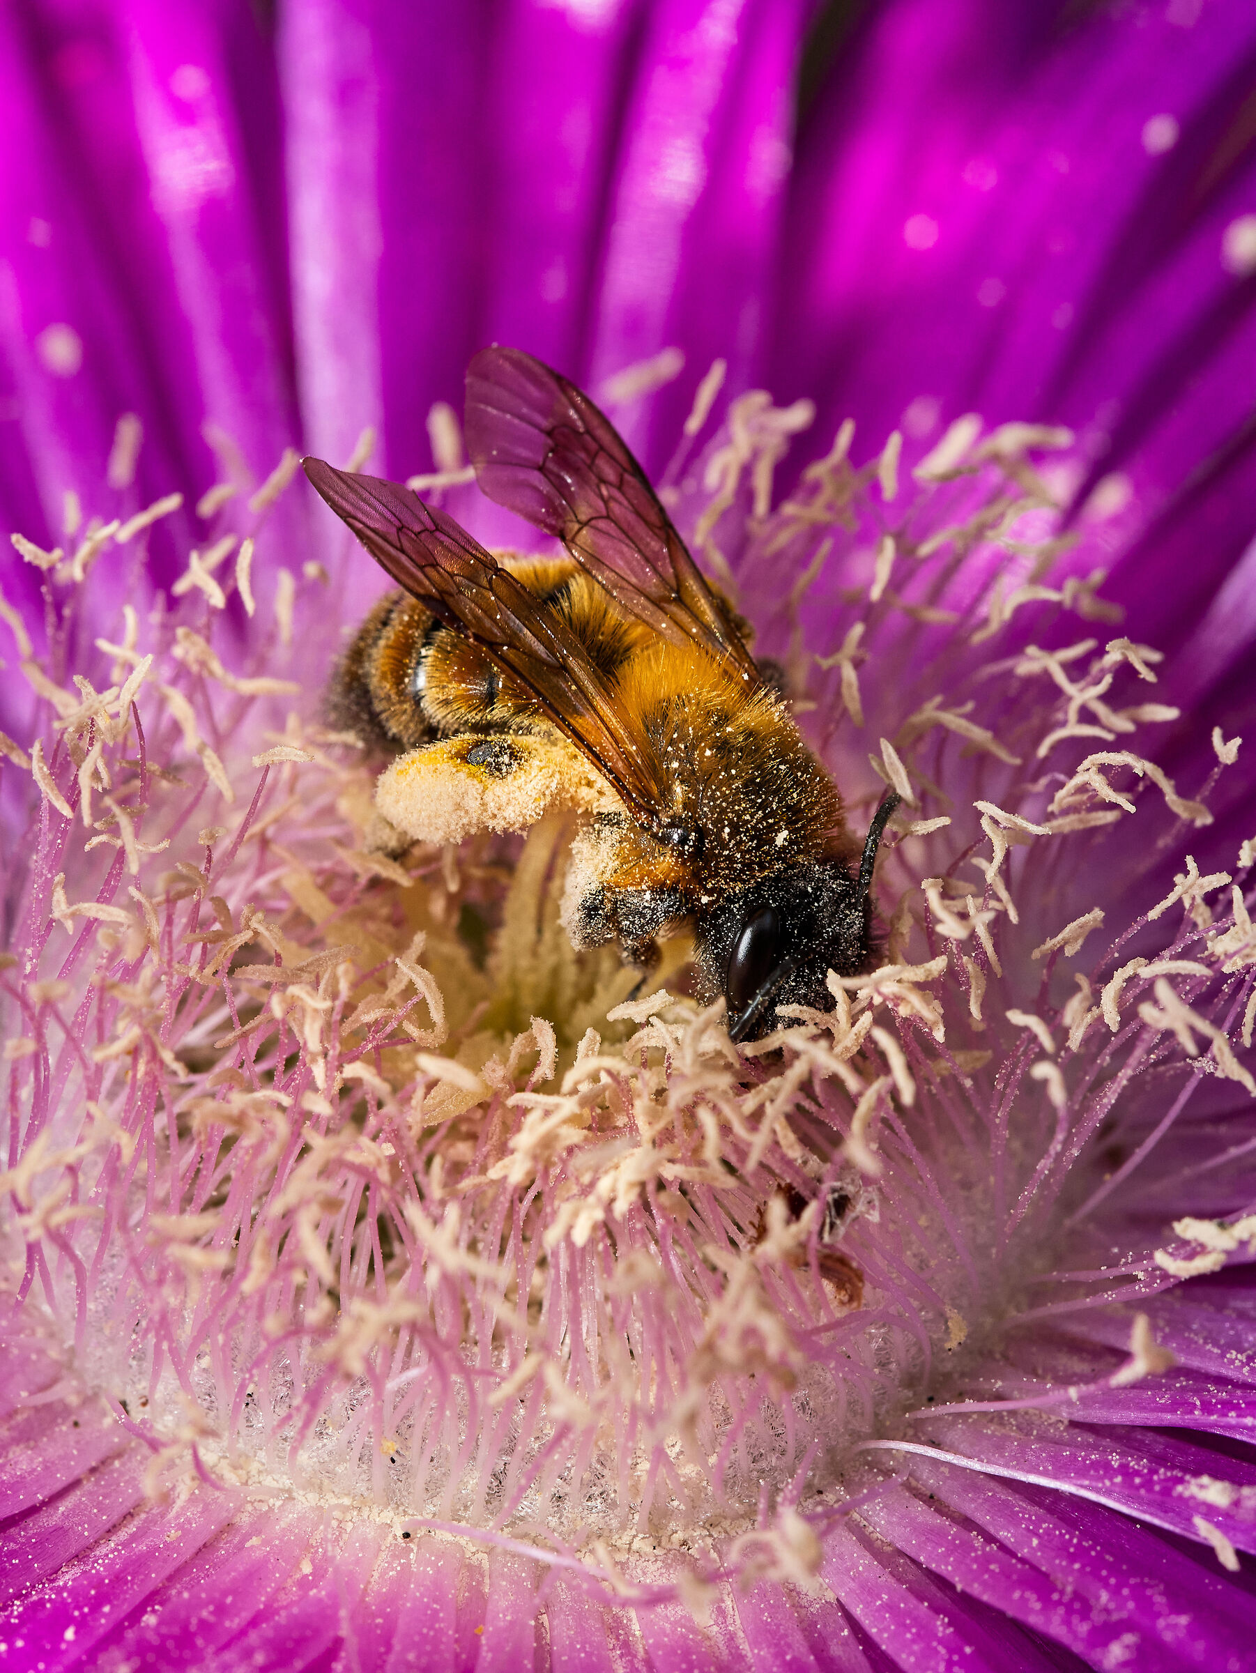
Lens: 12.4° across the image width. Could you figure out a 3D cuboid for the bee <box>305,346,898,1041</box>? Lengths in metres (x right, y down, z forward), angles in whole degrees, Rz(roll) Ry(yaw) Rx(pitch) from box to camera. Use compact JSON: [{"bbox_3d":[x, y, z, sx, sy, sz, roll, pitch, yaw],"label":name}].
[{"bbox_3d":[-0.001,-0.002,0.114,0.015,0.006,0.007,43,53,7],"label":"bee"}]

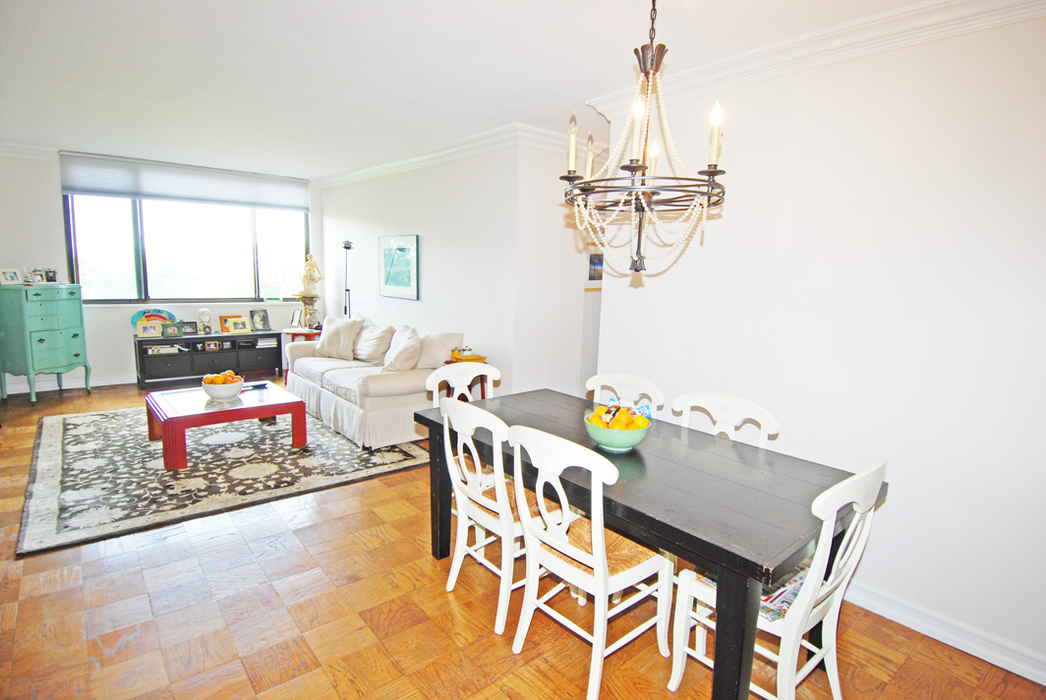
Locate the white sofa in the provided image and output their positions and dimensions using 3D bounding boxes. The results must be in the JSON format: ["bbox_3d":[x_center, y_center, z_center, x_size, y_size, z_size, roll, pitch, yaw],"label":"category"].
[{"bbox_3d":[-1.551,0.180,5.148,0.900,0.900,2.240,-6,12,-40],"label":"white sofa"}]

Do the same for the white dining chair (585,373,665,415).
[{"bbox_3d":[0.347,0.610,2.706,0.520,0.945,0.505,-6,12,-40],"label":"white dining chair"}]

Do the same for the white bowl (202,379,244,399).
[{"bbox_3d":[-2.452,0.317,4.264,0.300,0.124,0.300,-6,12,-40],"label":"white bowl"}]

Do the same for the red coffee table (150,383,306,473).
[{"bbox_3d":[-2.418,0.557,4.271,0.970,0.370,0.960,-6,12,-40],"label":"red coffee table"}]

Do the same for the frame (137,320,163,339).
[{"bbox_3d":[-4.257,-0.229,5.966,0.215,0.170,0.050,-6,12,-40],"label":"frame"}]

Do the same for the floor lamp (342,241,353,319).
[{"bbox_3d":[-2.110,-0.442,6.315,0.250,1.720,0.250,-6,12,-40],"label":"floor lamp"}]

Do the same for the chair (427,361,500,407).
[{"bbox_3d":[-0.191,0.561,2.914,0.505,0.945,0.520,-6,12,-40],"label":"chair"}]

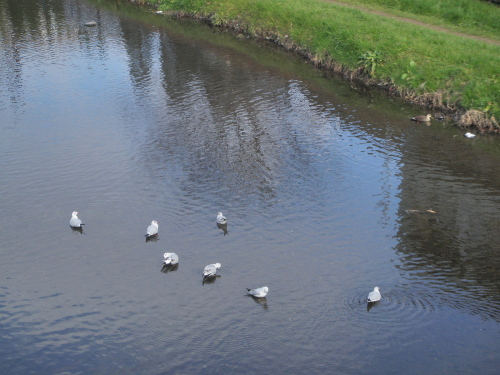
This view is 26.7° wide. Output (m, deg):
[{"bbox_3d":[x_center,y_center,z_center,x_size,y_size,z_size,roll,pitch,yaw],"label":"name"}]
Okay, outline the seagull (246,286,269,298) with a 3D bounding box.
[{"bbox_3d":[0.101,1.328,13.338,0.330,0.160,0.130,12,21,34],"label":"seagull"}]

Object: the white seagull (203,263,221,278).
[{"bbox_3d":[-0.501,1.098,14.073,0.140,0.170,0.340,13,21,36],"label":"white seagull"}]

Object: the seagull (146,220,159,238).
[{"bbox_3d":[-1.440,0.611,15.591,0.130,0.215,0.330,7,18,22],"label":"seagull"}]

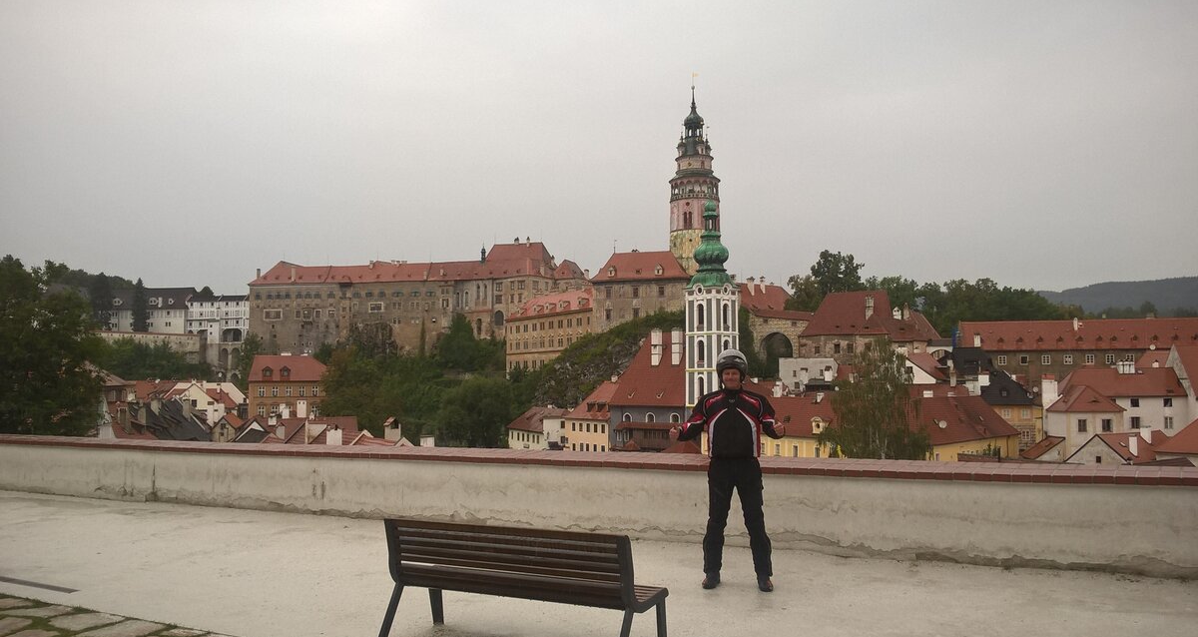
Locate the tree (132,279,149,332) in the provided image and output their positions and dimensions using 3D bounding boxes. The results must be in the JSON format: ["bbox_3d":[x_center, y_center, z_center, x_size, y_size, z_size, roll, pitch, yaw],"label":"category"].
[{"bbox_3d":[-156.391,-4.084,325.000,5.600,18.719,5.600,0,-3,0],"label":"tree"}]

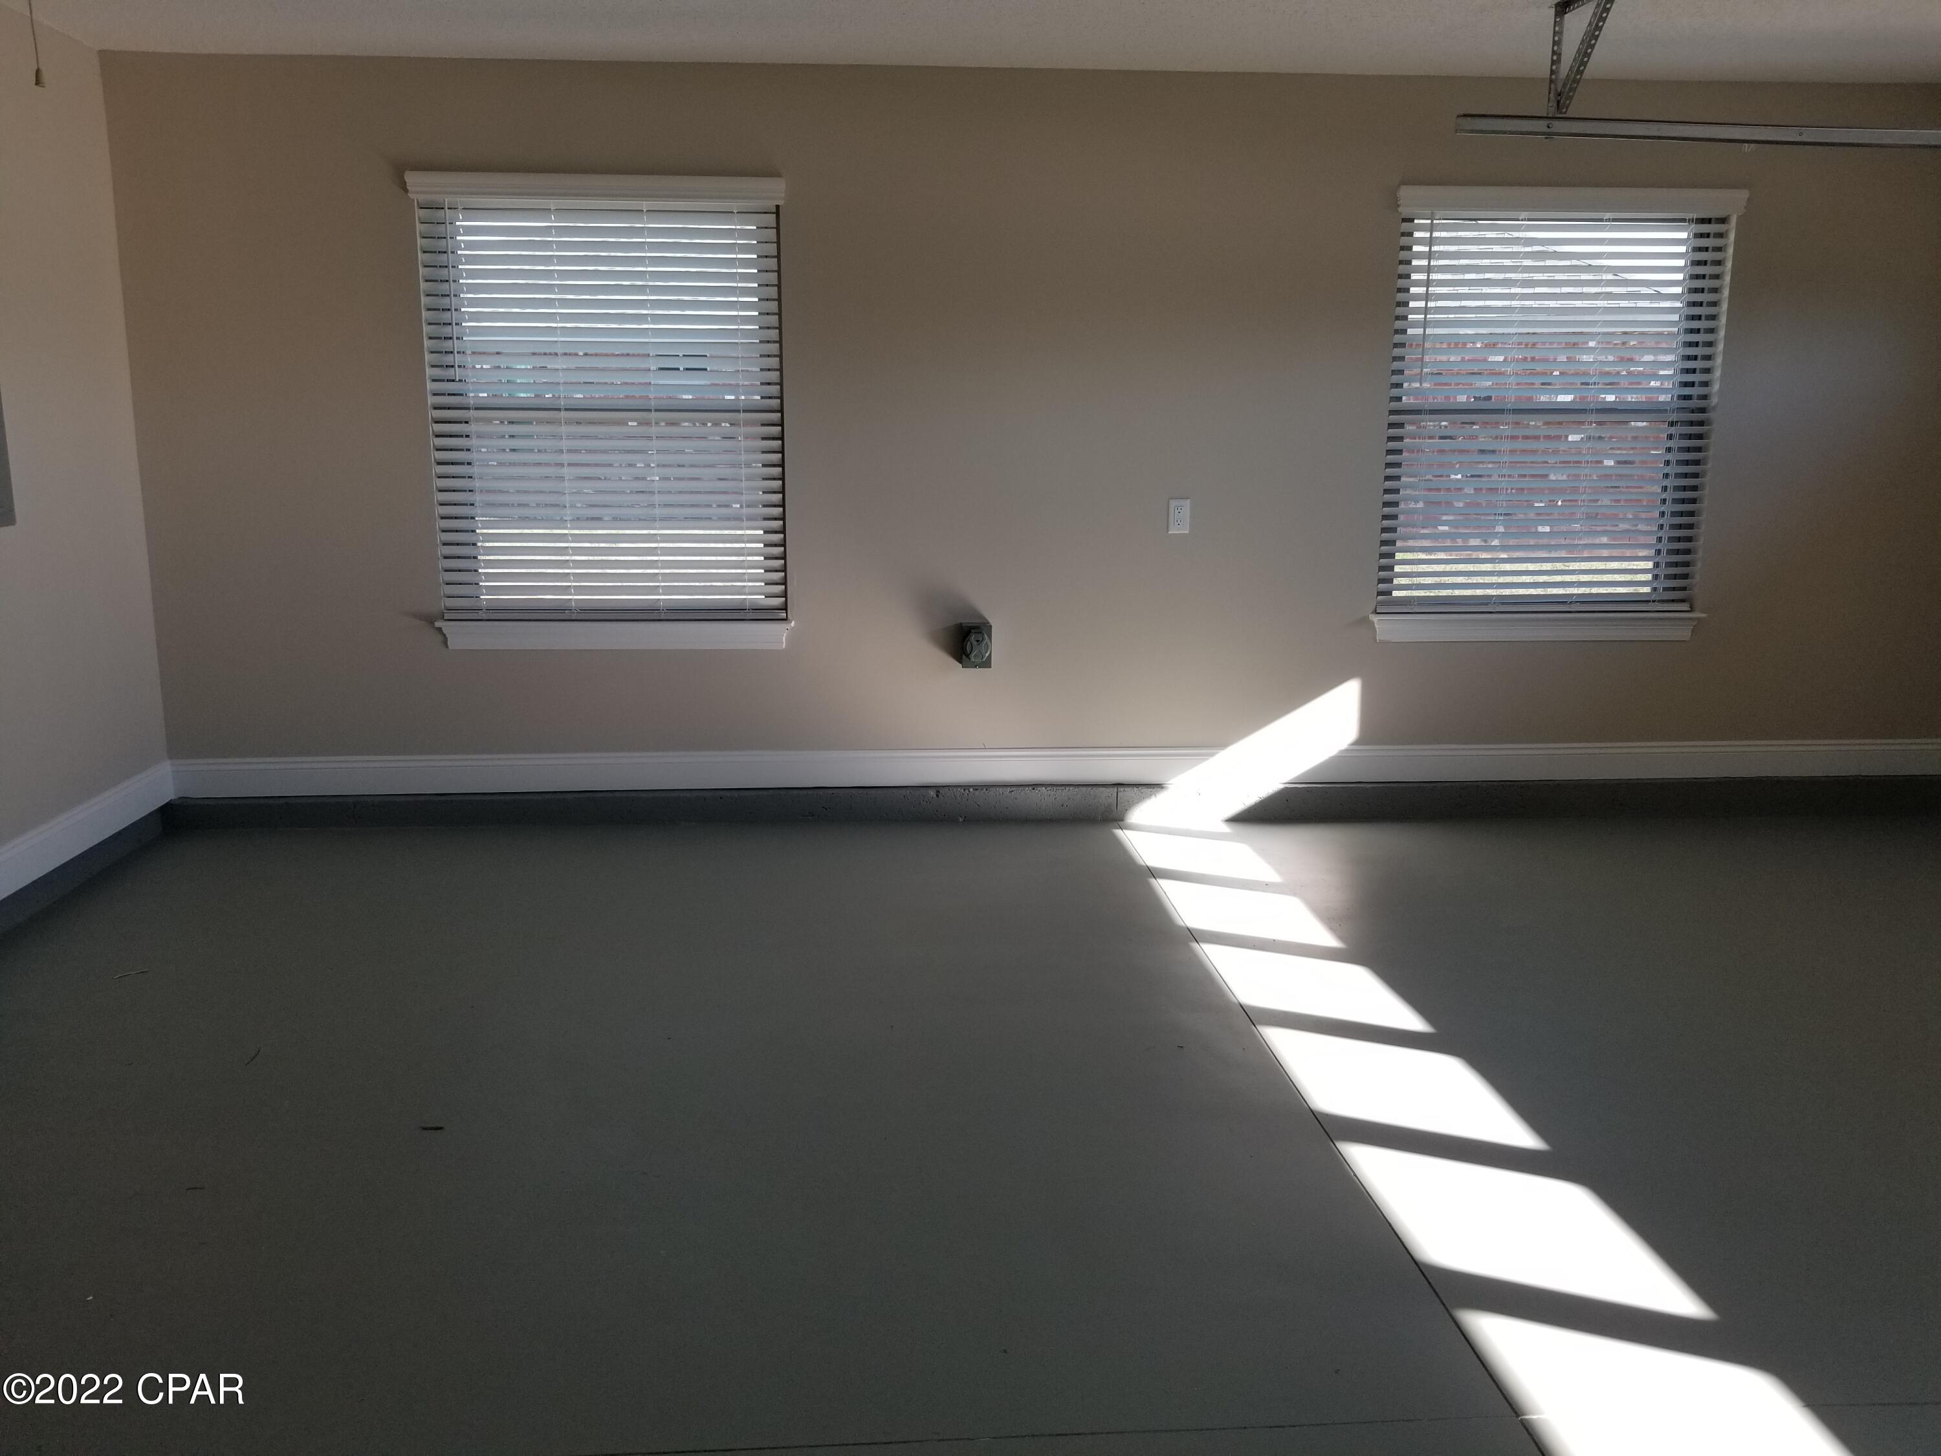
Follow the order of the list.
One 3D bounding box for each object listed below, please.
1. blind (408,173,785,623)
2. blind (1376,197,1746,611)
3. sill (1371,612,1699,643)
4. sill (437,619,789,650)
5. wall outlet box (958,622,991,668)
[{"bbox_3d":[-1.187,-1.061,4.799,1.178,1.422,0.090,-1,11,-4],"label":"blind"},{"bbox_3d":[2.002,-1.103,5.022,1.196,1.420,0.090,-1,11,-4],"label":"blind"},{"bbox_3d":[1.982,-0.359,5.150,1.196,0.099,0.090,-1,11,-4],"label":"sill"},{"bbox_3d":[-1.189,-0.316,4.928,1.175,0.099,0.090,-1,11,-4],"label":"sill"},{"bbox_3d":[0.020,-0.282,4.979,0.102,0.149,0.085,-1,11,-4],"label":"wall outlet box"}]

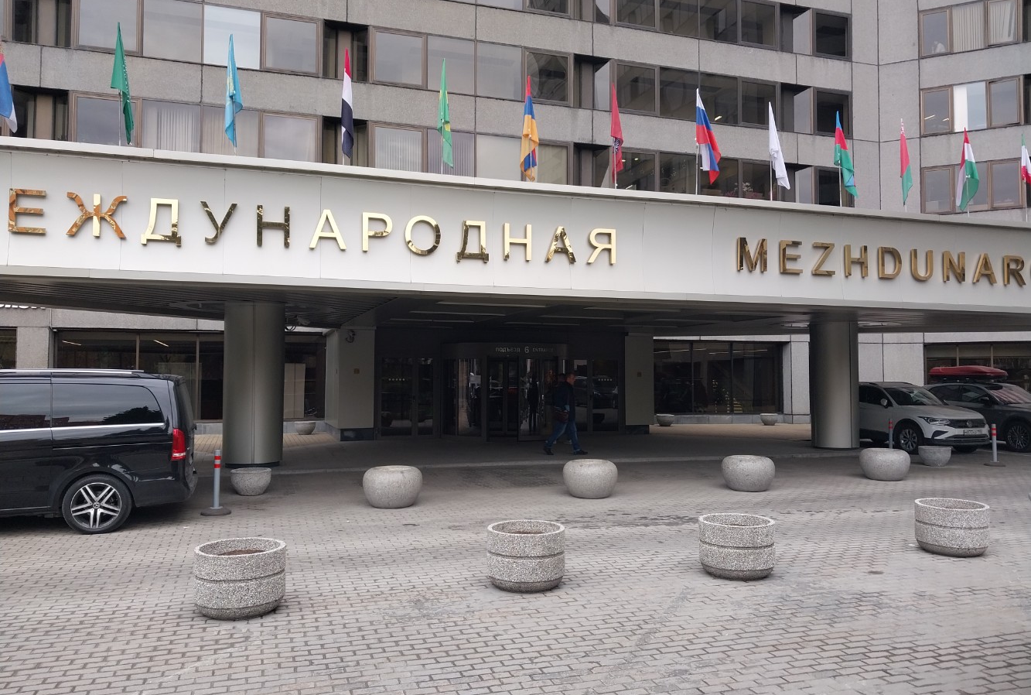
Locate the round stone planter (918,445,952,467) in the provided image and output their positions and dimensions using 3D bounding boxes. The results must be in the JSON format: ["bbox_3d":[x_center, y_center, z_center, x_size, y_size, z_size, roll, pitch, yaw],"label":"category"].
[{"bbox_3d":[8.683,2.246,16.024,0.616,0.383,0.616,0,-2,0],"label":"round stone planter"}]

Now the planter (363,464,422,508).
[{"bbox_3d":[-1.773,1.983,11.156,0.840,0.542,0.840,1,-2,-18],"label":"planter"}]

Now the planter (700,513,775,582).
[{"bbox_3d":[2.112,1.898,7.394,0.698,0.502,0.698,0,-2,0],"label":"planter"}]

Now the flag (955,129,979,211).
[{"bbox_3d":[9.403,-3.685,16.131,0.384,1.661,0.200,1,-2,-18],"label":"flag"}]

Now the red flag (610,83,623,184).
[{"bbox_3d":[1.768,-3.740,13.542,0.260,1.720,0.240,1,-2,-18],"label":"red flag"}]

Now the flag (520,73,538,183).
[{"bbox_3d":[0.231,-3.690,13.040,0.320,1.760,0.260,1,-2,-18],"label":"flag"}]

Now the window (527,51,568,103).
[{"bbox_3d":[1.071,-9.101,26.076,1.530,1.570,0.120,1,-2,-18],"label":"window"}]

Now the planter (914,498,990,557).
[{"bbox_3d":[4.649,1.912,8.254,0.697,0.505,0.697,1,-2,-18],"label":"planter"}]

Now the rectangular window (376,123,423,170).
[{"bbox_3d":[-3.703,-6.214,24.682,1.540,1.580,0.120,1,-2,-17],"label":"rectangular window"}]

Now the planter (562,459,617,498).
[{"bbox_3d":[1.157,2.029,12.037,0.840,0.542,0.840,0,-2,0],"label":"planter"}]

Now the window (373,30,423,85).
[{"bbox_3d":[-3.711,-9.158,24.523,1.550,1.570,0.120,1,-2,-18],"label":"window"}]

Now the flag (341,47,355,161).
[{"bbox_3d":[-2.710,-3.942,12.498,0.180,1.777,0.170,1,-2,-17],"label":"flag"}]

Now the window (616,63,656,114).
[{"bbox_3d":[4.300,-9.189,27.544,1.469,1.605,0.150,1,-2,-18],"label":"window"}]

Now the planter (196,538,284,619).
[{"bbox_3d":[-2.204,1.841,6.218,0.696,0.486,0.696,1,-2,-19],"label":"planter"}]

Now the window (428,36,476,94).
[{"bbox_3d":[-2.238,-9.976,27.341,1.732,1.962,0.150,1,-2,-18],"label":"window"}]

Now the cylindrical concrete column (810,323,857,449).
[{"bbox_3d":[7.918,0.931,19.250,1.130,3.150,1.130,0,-2,0],"label":"cylindrical concrete column"}]

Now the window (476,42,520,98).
[{"bbox_3d":[-0.546,-9.196,25.780,1.570,1.802,0.120,1,-2,-17],"label":"window"}]

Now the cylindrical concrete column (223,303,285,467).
[{"bbox_3d":[-5.216,0.740,15.487,1.135,3.189,1.135,1,-2,-17],"label":"cylindrical concrete column"}]

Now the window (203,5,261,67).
[{"bbox_3d":[-9.173,-10.027,25.101,1.742,1.910,0.150,1,-2,-18],"label":"window"}]

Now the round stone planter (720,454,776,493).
[{"bbox_3d":[3.779,2.050,12.605,0.835,0.530,0.835,0,-2,0],"label":"round stone planter"}]

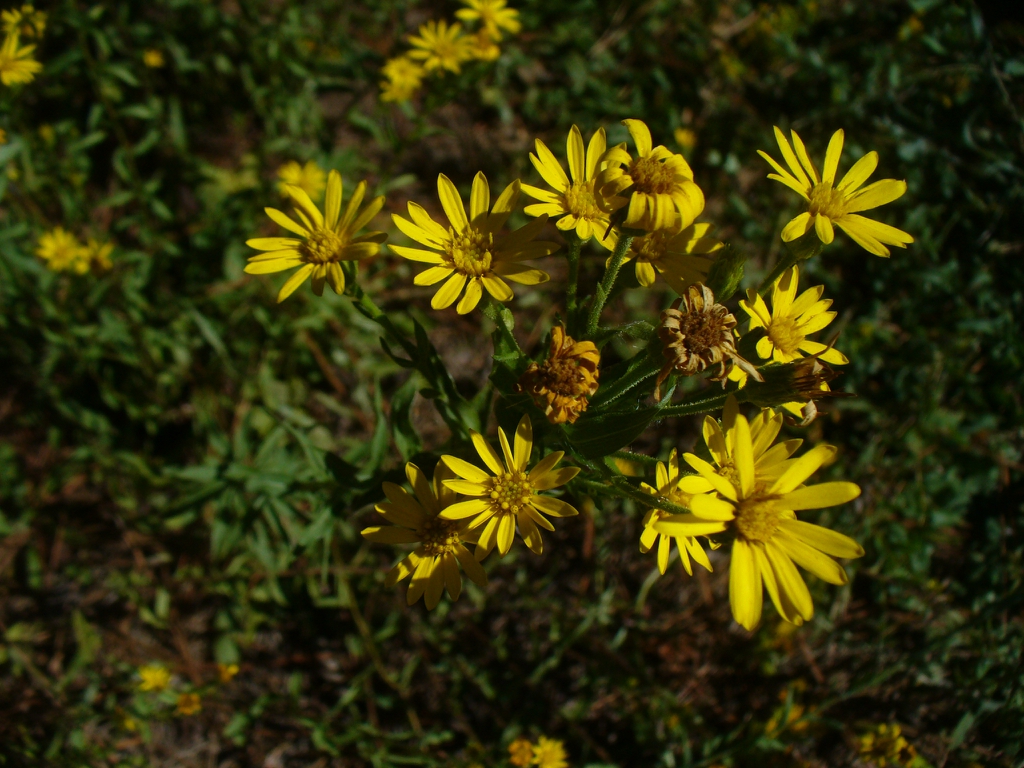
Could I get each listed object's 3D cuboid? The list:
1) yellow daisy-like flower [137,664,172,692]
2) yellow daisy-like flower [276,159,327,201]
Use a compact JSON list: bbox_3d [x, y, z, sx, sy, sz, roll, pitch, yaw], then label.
[{"bbox_3d":[-0.245,0.202,0.750,0.025,0.010,0.022,0,63,-6],"label":"yellow daisy-like flower"},{"bbox_3d":[-0.127,-0.123,0.660,0.030,0.012,0.028,0,69,-3],"label":"yellow daisy-like flower"}]

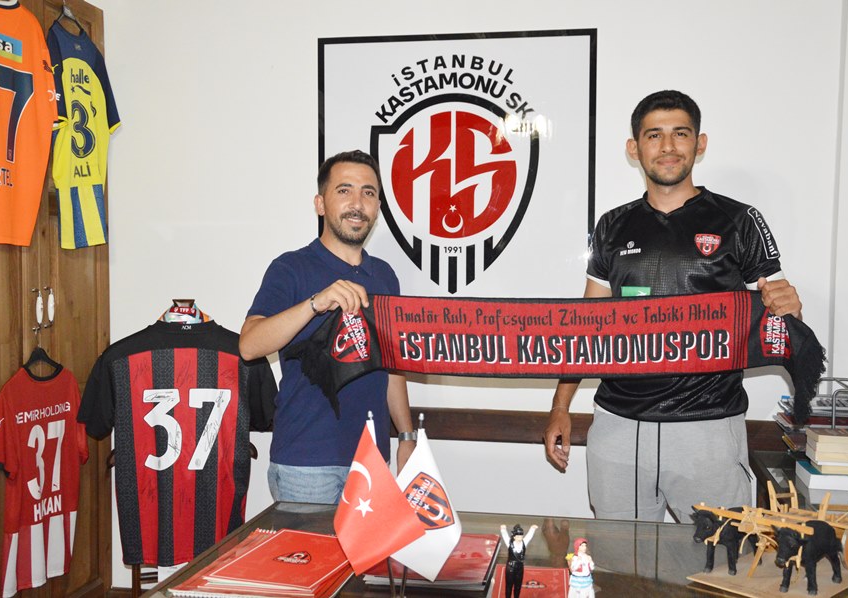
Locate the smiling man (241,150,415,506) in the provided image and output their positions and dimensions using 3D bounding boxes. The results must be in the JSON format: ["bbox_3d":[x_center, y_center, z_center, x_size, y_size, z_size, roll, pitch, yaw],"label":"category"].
[{"bbox_3d":[-0.255,0.455,2.540,0.490,1.680,0.390,-1,4,-22],"label":"smiling man"}]

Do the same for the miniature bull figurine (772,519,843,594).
[{"bbox_3d":[0.694,0.459,1.753,0.152,0.120,0.062,-3,5,-42],"label":"miniature bull figurine"}]

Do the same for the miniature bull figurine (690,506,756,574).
[{"bbox_3d":[0.582,0.452,1.853,0.152,0.120,0.062,-3,5,-42],"label":"miniature bull figurine"}]

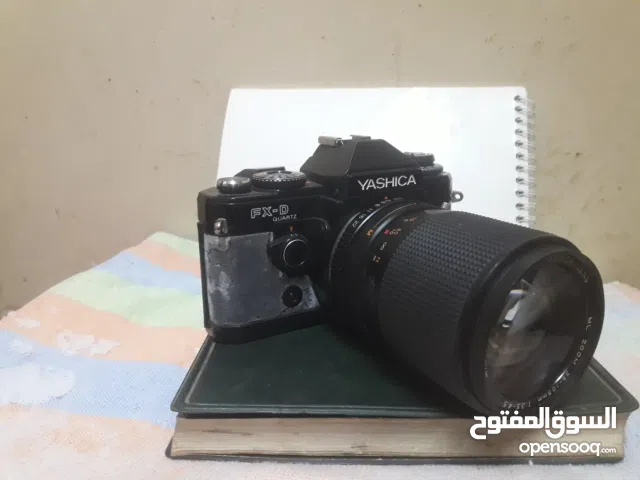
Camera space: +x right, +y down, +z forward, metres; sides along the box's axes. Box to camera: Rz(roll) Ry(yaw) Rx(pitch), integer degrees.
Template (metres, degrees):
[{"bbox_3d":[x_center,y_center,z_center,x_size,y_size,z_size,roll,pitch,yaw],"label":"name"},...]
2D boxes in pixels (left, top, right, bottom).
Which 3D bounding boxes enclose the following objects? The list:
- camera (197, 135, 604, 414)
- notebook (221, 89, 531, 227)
[{"bbox_3d":[0.030,0.005,0.216,0.138,0.087,0.139,-9,18,-27],"label":"camera"},{"bbox_3d":[0.032,-0.038,0.338,0.210,0.141,0.013,3,-18,11],"label":"notebook"}]

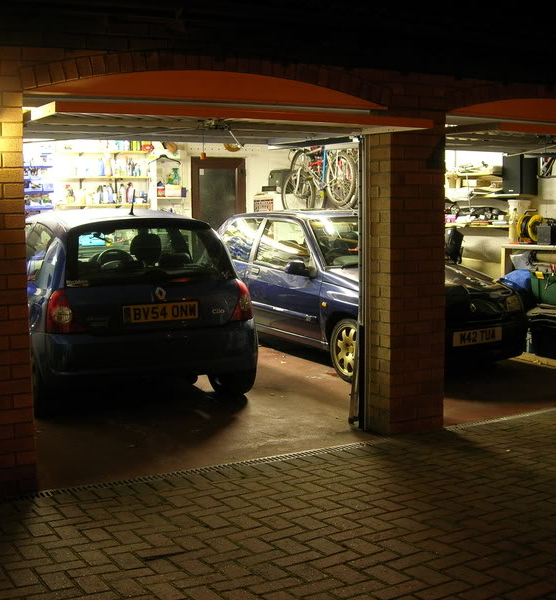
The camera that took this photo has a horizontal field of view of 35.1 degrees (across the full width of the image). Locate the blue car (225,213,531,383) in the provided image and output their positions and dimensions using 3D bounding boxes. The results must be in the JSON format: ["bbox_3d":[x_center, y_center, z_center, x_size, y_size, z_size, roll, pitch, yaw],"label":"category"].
[{"bbox_3d":[0.648,-0.192,8.246,1.640,1.400,3.710,-4,7,-30],"label":"blue car"}]

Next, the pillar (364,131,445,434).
[{"bbox_3d":[0.790,-0.138,5.440,0.430,1.870,0.310,-4,7,-28],"label":"pillar"}]

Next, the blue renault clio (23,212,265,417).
[{"bbox_3d":[-1.633,-0.070,7.235,1.640,1.420,3.810,-4,7,-30],"label":"blue renault clio"}]

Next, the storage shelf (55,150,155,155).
[{"bbox_3d":[-2.119,-1.800,10.737,1.200,0.050,0.250,-4,7,-28],"label":"storage shelf"}]

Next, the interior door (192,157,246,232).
[{"bbox_3d":[-0.785,-0.865,11.689,0.810,2.050,0.080,-4,7,-28],"label":"interior door"}]

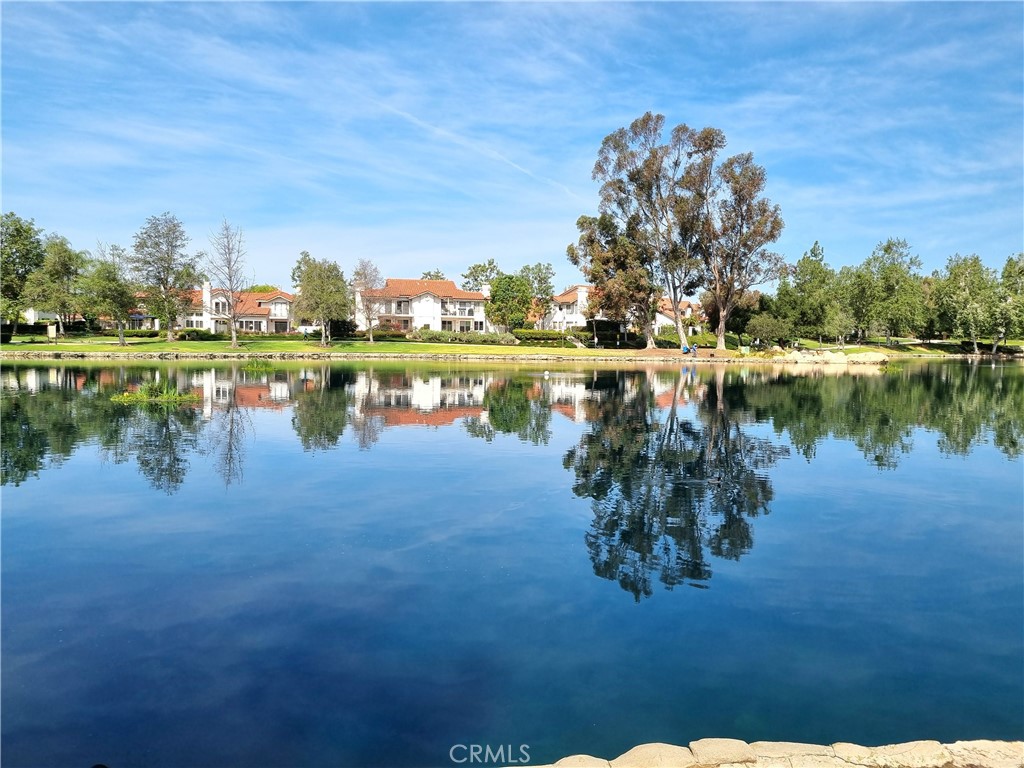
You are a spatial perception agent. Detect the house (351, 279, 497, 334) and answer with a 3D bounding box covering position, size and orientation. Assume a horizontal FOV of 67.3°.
[{"bbox_3d":[-13.316,-12.054,118.759,20.800,8.730,14.000,0,3,-10],"label":"house"}]

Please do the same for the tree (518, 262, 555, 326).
[{"bbox_3d":[3.570,-13.350,119.430,5.990,11.080,5.990,1,3,0],"label":"tree"}]

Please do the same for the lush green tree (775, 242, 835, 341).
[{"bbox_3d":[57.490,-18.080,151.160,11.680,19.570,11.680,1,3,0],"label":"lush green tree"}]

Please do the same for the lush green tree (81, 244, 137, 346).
[{"bbox_3d":[-44.920,-9.850,85.610,6.170,11.410,6.170,1,3,0],"label":"lush green tree"}]

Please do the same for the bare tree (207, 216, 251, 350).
[{"bbox_3d":[-30.824,-10.882,83.512,4.680,14.040,5.000,1,3,0],"label":"bare tree"}]

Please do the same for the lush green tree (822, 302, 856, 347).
[{"bbox_3d":[58.670,-10.460,137.580,6.190,8.250,6.190,1,3,0],"label":"lush green tree"}]

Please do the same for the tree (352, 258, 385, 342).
[{"bbox_3d":[-19.320,-11.240,103.540,4.260,11.360,4.260,1,3,0],"label":"tree"}]

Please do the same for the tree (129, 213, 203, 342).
[{"bbox_3d":[-40.760,-12.530,90.460,8.620,15.380,8.620,1,3,0],"label":"tree"}]

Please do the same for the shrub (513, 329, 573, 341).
[{"bbox_3d":[4.270,-6.870,107.780,8.300,1.830,2.000,1,3,0],"label":"shrub"}]

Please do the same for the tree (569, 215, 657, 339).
[{"bbox_3d":[13.120,-13.310,99.390,12.040,17.290,12.040,1,3,0],"label":"tree"}]

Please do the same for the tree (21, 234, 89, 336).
[{"bbox_3d":[-60.950,-13.120,102.470,8.970,13.660,8.970,1,3,0],"label":"tree"}]

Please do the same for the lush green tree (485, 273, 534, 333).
[{"bbox_3d":[-0.445,-12.100,114.999,7.030,9.080,6.800,1,3,0],"label":"lush green tree"}]

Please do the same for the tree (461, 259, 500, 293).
[{"bbox_3d":[-5.380,-14.940,131.360,7.100,13.040,7.100,1,3,0],"label":"tree"}]

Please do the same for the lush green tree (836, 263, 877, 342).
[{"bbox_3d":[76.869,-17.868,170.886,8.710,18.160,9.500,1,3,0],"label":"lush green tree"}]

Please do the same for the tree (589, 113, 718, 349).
[{"bbox_3d":[17.898,-18.942,95.470,15.810,29.040,14.500,1,3,0],"label":"tree"}]

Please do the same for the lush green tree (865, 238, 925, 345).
[{"bbox_3d":[85.989,-20.546,171.980,13.150,23.840,14.000,1,3,0],"label":"lush green tree"}]

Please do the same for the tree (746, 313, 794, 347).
[{"bbox_3d":[33.265,-6.937,98.838,6.050,4.490,6.300,1,3,0],"label":"tree"}]

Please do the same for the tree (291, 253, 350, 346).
[{"bbox_3d":[-25.030,-11.180,100.540,7.760,12.610,7.760,1,3,0],"label":"tree"}]

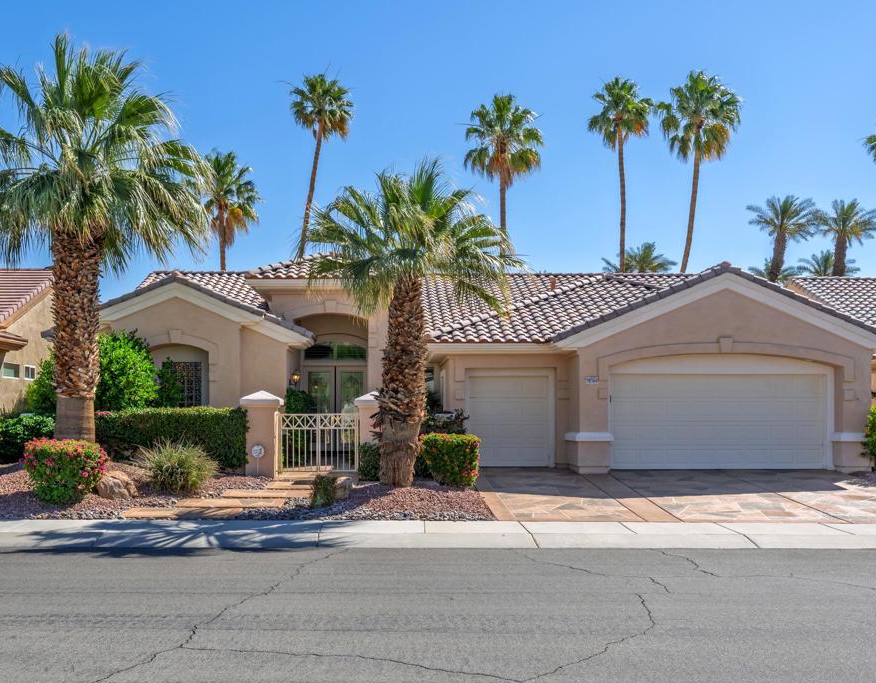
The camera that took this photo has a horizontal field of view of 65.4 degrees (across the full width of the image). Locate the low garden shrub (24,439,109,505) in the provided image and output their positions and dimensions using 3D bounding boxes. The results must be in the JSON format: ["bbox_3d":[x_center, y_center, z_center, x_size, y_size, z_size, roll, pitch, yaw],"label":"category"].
[{"bbox_3d":[-6.470,2.260,11.850,1.480,1.140,1.400,0,0,0],"label":"low garden shrub"}]

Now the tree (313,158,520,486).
[{"bbox_3d":[-0.450,-0.370,13.200,4.150,6.350,4.000,0,0,0],"label":"tree"}]

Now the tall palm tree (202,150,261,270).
[{"bbox_3d":[-12.070,-3.840,38.500,4.000,13.870,4.000,0,0,0],"label":"tall palm tree"}]

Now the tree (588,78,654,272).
[{"bbox_3d":[11.290,-6.540,42.000,4.000,19.280,4.000,0,0,0],"label":"tree"}]

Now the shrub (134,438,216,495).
[{"bbox_3d":[-4.730,2.290,12.400,1.450,0.980,1.350,0,0,0],"label":"shrub"}]

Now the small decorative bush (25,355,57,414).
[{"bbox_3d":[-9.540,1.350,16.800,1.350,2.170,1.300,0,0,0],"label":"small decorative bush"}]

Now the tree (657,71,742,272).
[{"bbox_3d":[12.640,-4.400,33.000,4.000,17.400,3.900,0,0,0],"label":"tree"}]

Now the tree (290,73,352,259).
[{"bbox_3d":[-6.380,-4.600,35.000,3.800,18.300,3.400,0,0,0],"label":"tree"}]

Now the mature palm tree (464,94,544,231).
[{"bbox_3d":[3.560,-5.050,36.500,4.100,16.310,4.100,0,0,0],"label":"mature palm tree"}]

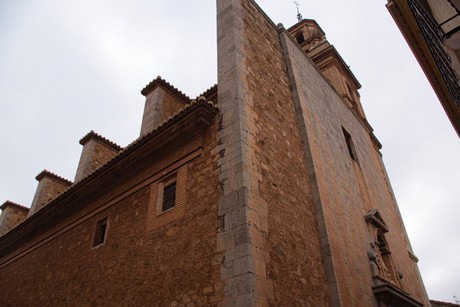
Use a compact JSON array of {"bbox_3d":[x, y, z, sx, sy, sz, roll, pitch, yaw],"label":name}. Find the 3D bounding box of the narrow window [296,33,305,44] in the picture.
[{"bbox_3d":[6.128,-9.767,29.524,0.637,1.575,0.250,-28,-44,30],"label":"narrow window"}]

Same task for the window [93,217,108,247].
[{"bbox_3d":[-4.185,2.645,11.417,0.630,0.898,0.200,-28,-44,30],"label":"window"}]

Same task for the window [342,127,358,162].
[{"bbox_3d":[5.662,-0.299,16.454,0.250,1.930,0.978,-28,-44,30],"label":"window"}]

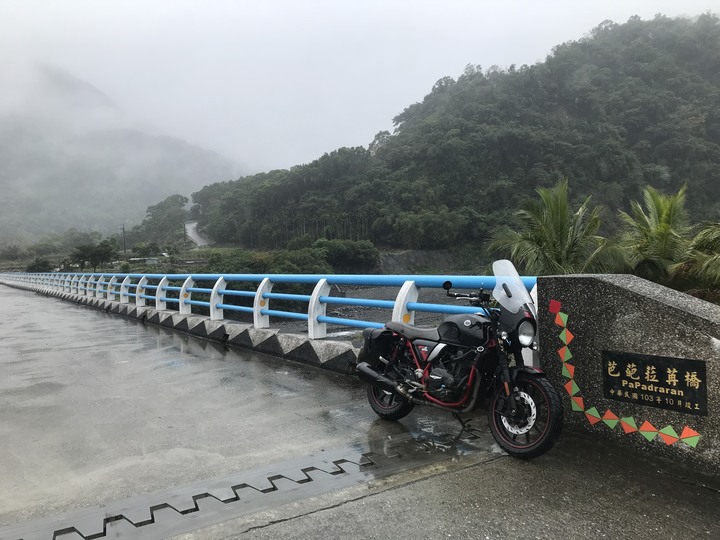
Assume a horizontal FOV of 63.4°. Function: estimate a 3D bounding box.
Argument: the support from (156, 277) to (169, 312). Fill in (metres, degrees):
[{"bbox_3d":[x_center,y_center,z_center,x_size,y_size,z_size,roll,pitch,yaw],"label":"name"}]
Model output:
[{"bbox_3d":[-4.965,0.573,14.688,0.340,0.860,0.140,-2,1,-35],"label":"support"}]

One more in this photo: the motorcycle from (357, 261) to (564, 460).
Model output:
[{"bbox_3d":[0.713,0.632,4.582,0.780,1.360,2.000,-2,1,-40],"label":"motorcycle"}]

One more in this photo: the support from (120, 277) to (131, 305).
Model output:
[{"bbox_3d":[-7.210,0.584,17.953,0.340,0.860,0.140,-2,1,-35],"label":"support"}]

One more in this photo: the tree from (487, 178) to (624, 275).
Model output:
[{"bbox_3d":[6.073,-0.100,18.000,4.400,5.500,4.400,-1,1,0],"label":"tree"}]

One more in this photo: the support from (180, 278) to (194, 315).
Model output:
[{"bbox_3d":[-3.860,0.567,13.082,0.340,0.860,0.140,-2,1,-35],"label":"support"}]

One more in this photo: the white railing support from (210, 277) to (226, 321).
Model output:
[{"bbox_3d":[-2.752,0.562,11.471,0.340,0.860,0.140,-2,1,-35],"label":"white railing support"}]

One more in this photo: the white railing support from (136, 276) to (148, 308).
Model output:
[{"bbox_3d":[-6.094,0.579,16.329,0.340,0.860,0.140,-2,1,-35],"label":"white railing support"}]

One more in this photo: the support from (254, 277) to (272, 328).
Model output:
[{"bbox_3d":[-1.611,0.556,9.811,0.340,0.860,0.140,-2,1,-35],"label":"support"}]

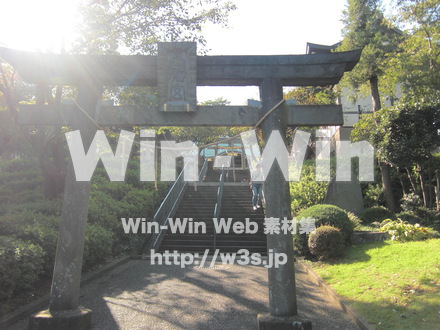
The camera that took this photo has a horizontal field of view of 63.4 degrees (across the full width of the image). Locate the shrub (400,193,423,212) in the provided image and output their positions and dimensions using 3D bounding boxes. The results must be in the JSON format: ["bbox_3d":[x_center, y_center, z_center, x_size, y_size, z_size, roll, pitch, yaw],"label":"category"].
[{"bbox_3d":[6.773,1.338,12.600,0.790,0.720,0.750,0,-5,0],"label":"shrub"}]

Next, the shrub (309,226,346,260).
[{"bbox_3d":[2.603,1.919,8.700,0.880,0.830,0.860,0,-6,0],"label":"shrub"}]

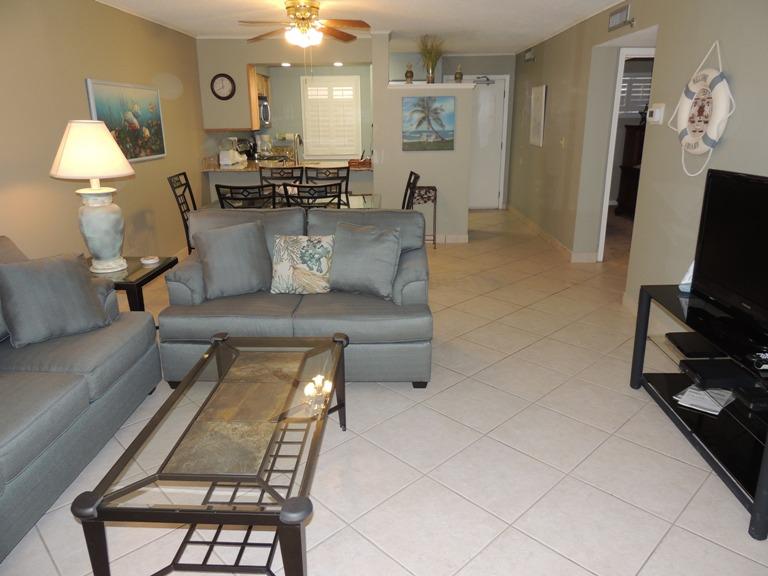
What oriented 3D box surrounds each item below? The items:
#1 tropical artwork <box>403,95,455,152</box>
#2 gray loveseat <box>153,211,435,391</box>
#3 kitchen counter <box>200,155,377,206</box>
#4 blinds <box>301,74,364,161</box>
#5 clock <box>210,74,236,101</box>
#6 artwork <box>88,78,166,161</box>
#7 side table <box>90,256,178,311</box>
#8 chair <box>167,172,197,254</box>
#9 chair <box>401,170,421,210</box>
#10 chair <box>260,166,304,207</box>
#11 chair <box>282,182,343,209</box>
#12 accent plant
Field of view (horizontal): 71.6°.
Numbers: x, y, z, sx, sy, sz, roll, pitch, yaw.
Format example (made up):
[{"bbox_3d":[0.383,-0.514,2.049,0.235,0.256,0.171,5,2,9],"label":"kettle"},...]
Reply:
[{"bbox_3d":[0.521,-1.903,6.196,0.607,0.600,0.045,0,18,1],"label":"tropical artwork"},{"bbox_3d":[-0.502,0.015,3.404,1.560,0.930,0.940,0,18,1],"label":"gray loveseat"},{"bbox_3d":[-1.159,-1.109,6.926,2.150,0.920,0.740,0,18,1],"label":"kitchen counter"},{"bbox_3d":[-0.832,-2.684,8.428,0.891,1.253,0.080,0,18,1],"label":"blinds"},{"bbox_3d":[-1.915,-2.394,6.335,0.290,0.290,0.050,0,18,1],"label":"clock"},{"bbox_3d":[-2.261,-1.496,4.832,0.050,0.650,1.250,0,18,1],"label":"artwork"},{"bbox_3d":[-1.827,0.147,3.665,0.640,0.550,0.610,0,18,1],"label":"side table"},{"bbox_3d":[-1.737,-0.632,5.356,0.550,0.990,0.470,0,18,1],"label":"chair"},{"bbox_3d":[0.072,-0.636,5.301,0.550,0.990,0.470,-2,18,-3],"label":"chair"},{"bbox_3d":[-1.101,-0.758,5.724,0.470,0.990,0.550,0,18,1],"label":"chair"},{"bbox_3d":[-0.546,-0.404,4.568,0.470,1.020,0.560,0,18,1],"label":"chair"},{"bbox_3d":[0.542,-2.610,6.083,0.290,0.520,0.290,0,18,1],"label":"accent plant"}]

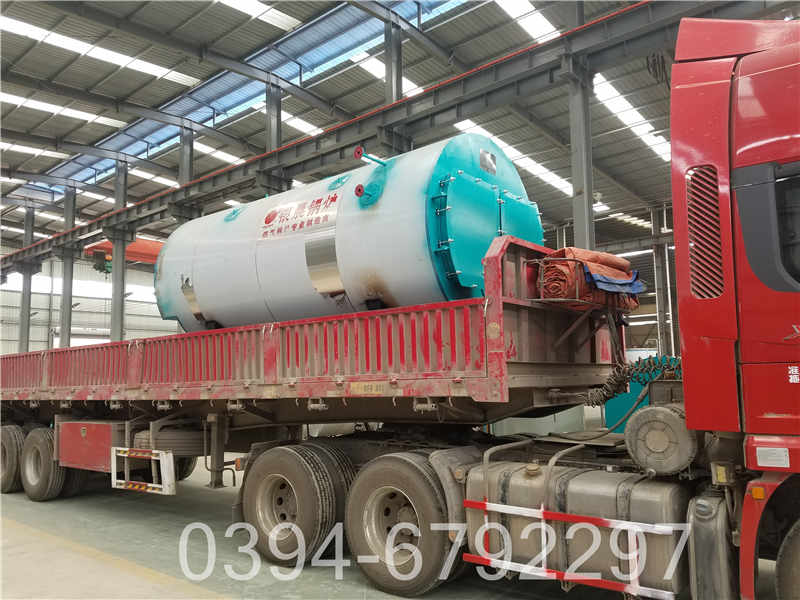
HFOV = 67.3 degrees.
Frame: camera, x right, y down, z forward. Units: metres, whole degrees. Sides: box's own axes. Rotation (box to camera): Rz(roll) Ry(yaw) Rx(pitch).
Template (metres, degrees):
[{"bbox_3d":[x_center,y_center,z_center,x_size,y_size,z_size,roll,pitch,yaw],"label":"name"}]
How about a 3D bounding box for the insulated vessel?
[{"bbox_3d":[-0.788,-0.345,7.166,4.608,2.276,2.176,-7,-10,39],"label":"insulated vessel"}]

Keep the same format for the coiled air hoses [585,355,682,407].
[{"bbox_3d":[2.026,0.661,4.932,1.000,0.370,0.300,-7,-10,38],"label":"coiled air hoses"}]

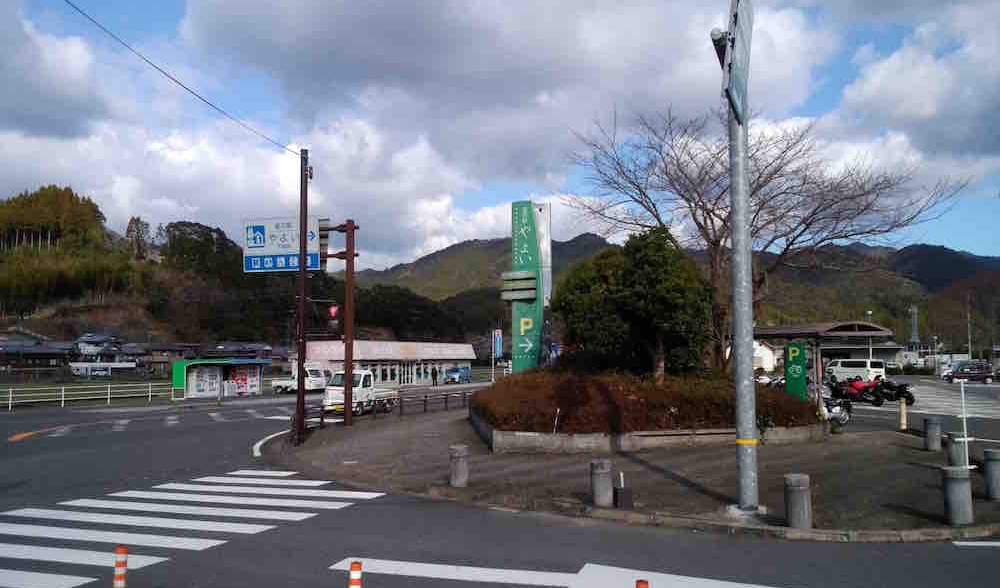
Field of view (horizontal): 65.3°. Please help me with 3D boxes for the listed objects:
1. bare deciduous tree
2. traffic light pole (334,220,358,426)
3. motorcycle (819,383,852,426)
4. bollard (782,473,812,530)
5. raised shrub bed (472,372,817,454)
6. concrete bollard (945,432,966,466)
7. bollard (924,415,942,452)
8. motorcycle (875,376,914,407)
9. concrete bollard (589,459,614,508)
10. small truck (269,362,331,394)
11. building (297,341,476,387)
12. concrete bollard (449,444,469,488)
[{"bbox_3d":[8.146,-0.849,24.453,11.800,9.000,10.800,0,-5,0],"label":"bare deciduous tree"},{"bbox_3d":[-4.946,0.905,25.217,0.750,6.600,0.400,-2,-5,19],"label":"traffic light pole"},{"bbox_3d":[10.439,3.505,24.489,0.750,1.220,2.050,1,-5,-15],"label":"motorcycle"},{"bbox_3d":[3.681,2.539,9.634,0.305,0.610,0.305,0,-5,0],"label":"bollard"},{"bbox_3d":[4.077,3.149,22.815,9.600,1.600,11.500,0,-5,-5],"label":"raised shrub bed"},{"bbox_3d":[8.555,2.907,14.654,0.320,0.670,0.320,0,-5,0],"label":"concrete bollard"},{"bbox_3d":[9.613,3.104,17.296,0.300,0.710,0.300,0,-5,0],"label":"bollard"},{"bbox_3d":[17.623,4.388,34.948,0.800,1.160,2.100,3,-6,-35],"label":"motorcycle"},{"bbox_3d":[1.446,2.658,11.059,0.295,0.610,0.295,0,-5,0],"label":"concrete bollard"},{"bbox_3d":[-13.637,5.866,53.185,3.400,1.830,1.500,-2,-5,24],"label":"small truck"},{"bbox_3d":[-10.025,6.660,74.508,6.600,3.900,20.300,-3,-6,29],"label":"building"},{"bbox_3d":[-0.675,2.792,12.711,0.310,0.670,0.310,0,-5,0],"label":"concrete bollard"}]

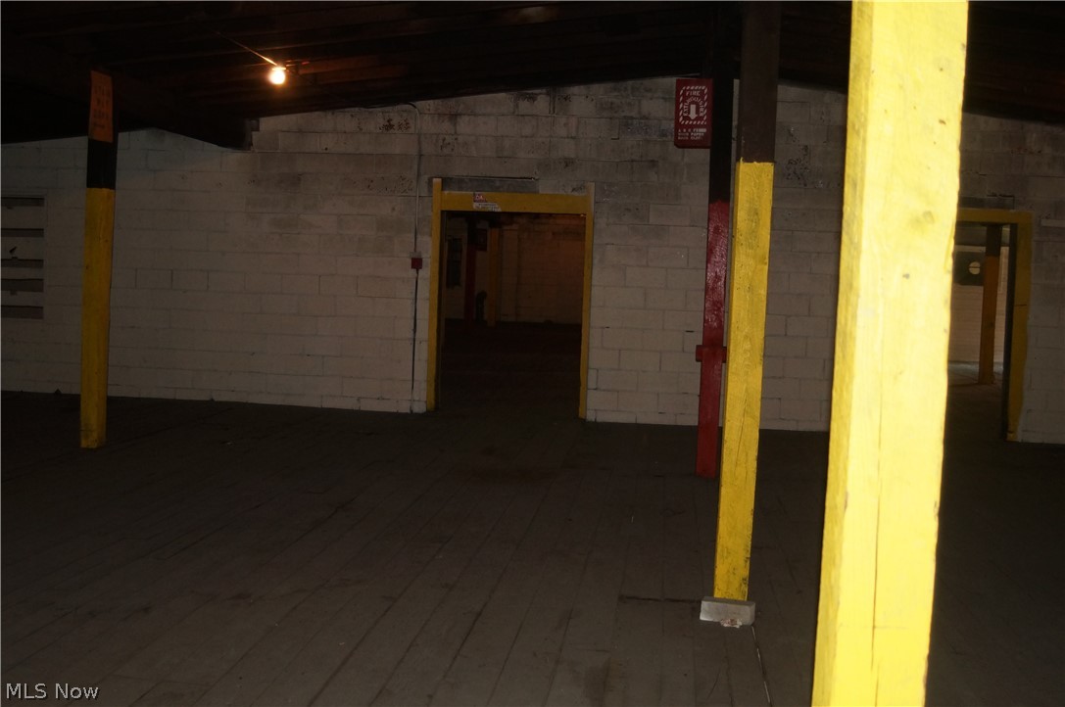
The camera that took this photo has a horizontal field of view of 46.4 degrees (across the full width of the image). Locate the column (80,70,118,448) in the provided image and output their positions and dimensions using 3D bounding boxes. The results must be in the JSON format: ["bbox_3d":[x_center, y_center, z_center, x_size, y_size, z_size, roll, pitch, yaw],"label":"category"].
[{"bbox_3d":[-3.269,-0.698,9.327,0.150,2.820,0.150,3,4,6],"label":"column"}]

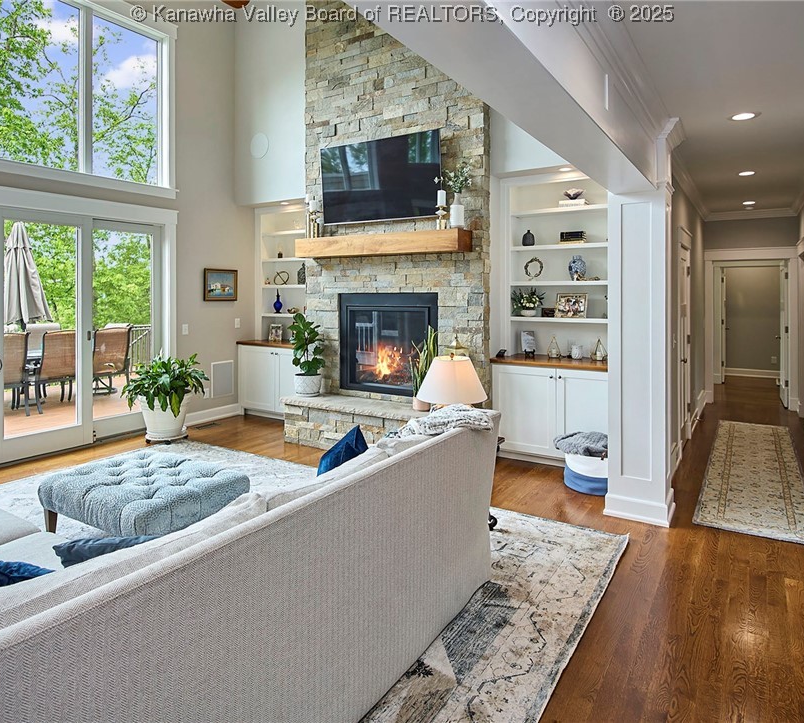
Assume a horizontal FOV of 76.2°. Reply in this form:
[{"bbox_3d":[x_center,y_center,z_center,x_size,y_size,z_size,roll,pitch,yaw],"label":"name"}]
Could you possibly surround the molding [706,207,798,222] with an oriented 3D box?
[{"bbox_3d":[4.786,-2.002,7.019,1.010,0.116,0.111,4,7,32],"label":"molding"}]

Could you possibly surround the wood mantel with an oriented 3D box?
[{"bbox_3d":[-0.229,-1.159,5.101,1.899,0.207,0.283,4,7,32],"label":"wood mantel"}]

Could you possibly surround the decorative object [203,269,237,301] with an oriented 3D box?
[{"bbox_3d":[-2.235,-0.945,6.312,0.035,0.389,0.495,4,7,32],"label":"decorative object"}]

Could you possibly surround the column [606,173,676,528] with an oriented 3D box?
[{"bbox_3d":[1.731,-0.047,3.737,0.404,2.343,0.404,4,7,32],"label":"column"}]

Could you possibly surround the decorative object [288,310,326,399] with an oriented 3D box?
[{"bbox_3d":[-1.039,-0.076,5.606,0.404,0.929,0.384,0,6,0],"label":"decorative object"}]

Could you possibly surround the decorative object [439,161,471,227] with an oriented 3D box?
[{"bbox_3d":[0.485,-1.514,4.646,0.283,0.616,0.253,4,7,32],"label":"decorative object"}]

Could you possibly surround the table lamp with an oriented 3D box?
[{"bbox_3d":[0.322,0.236,3.330,0.460,0.570,0.460,0,6,0],"label":"table lamp"}]

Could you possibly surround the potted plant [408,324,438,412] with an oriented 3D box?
[{"bbox_3d":[0.213,0.068,4.969,0.303,0.808,0.283,0,6,0],"label":"potted plant"}]

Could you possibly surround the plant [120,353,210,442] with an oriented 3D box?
[{"bbox_3d":[-2.563,0.401,5.555,0.848,0.939,0.828,4,7,32],"label":"plant"}]

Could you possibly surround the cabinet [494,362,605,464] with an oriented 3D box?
[{"bbox_3d":[1.552,0.529,5.020,1.212,0.919,0.505,4,7,32],"label":"cabinet"}]

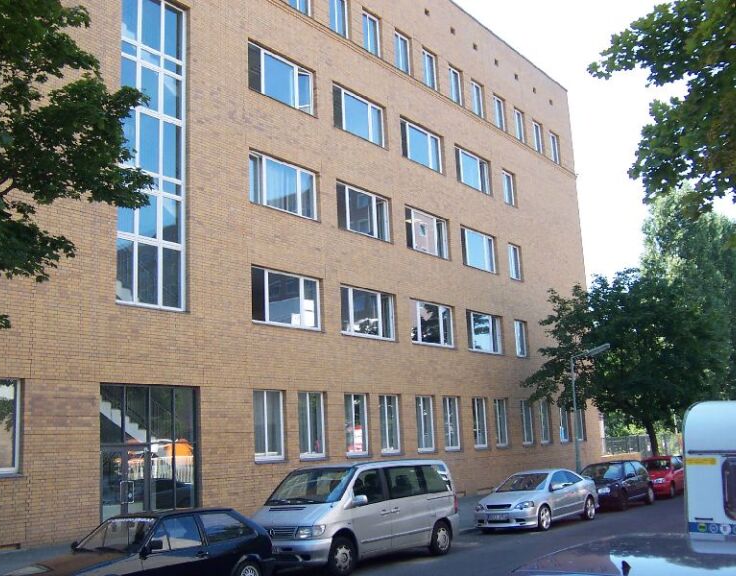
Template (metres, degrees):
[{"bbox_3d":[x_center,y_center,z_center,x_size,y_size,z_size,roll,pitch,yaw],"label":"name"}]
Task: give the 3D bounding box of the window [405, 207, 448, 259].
[{"bbox_3d":[2.403,-2.180,32.477,0.150,1.750,3.230,-11,-14,36],"label":"window"}]

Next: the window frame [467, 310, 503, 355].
[{"bbox_3d":[4.964,1.968,34.565,0.170,1.720,3.150,-10,-13,36],"label":"window frame"}]

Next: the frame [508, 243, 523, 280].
[{"bbox_3d":[6.874,-1.197,37.920,0.170,1.720,1.180,-10,-13,36],"label":"frame"}]

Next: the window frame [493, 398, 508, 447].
[{"bbox_3d":[5.665,5.842,34.588,0.170,2.050,1.220,-10,-13,36],"label":"window frame"}]

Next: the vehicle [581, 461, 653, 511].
[{"bbox_3d":[7.754,6.250,25.445,1.680,1.430,3.850,-10,-14,36],"label":"vehicle"}]

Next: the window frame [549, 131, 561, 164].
[{"bbox_3d":[10.196,-7.631,43.983,0.170,1.640,1.080,-10,-13,36],"label":"window frame"}]

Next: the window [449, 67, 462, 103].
[{"bbox_3d":[3.809,-8.948,35.613,0.170,1.640,1.080,-10,-13,36],"label":"window"}]

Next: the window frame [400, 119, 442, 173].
[{"bbox_3d":[2.124,-5.702,32.542,0.170,1.700,3.150,-10,-13,36],"label":"window frame"}]

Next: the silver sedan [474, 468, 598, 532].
[{"bbox_3d":[4.330,5.326,20.381,1.760,1.400,4.250,-10,-14,36],"label":"silver sedan"}]

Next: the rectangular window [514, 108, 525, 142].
[{"bbox_3d":[7.793,-8.364,41.304,0.150,1.680,1.150,-11,-14,36],"label":"rectangular window"}]

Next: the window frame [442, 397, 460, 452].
[{"bbox_3d":[3.285,5.384,31.752,0.150,2.070,1.300,-11,-14,36],"label":"window frame"}]

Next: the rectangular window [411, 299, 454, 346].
[{"bbox_3d":[2.561,1.470,31.766,0.150,1.750,3.230,-11,-14,36],"label":"rectangular window"}]

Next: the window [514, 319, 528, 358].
[{"bbox_3d":[7.212,2.442,37.788,0.150,1.750,1.240,-11,-14,36],"label":"window"}]

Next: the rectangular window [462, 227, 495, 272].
[{"bbox_3d":[4.955,-1.647,35.781,0.150,1.750,3.230,-11,-14,36],"label":"rectangular window"}]

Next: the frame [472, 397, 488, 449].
[{"bbox_3d":[4.658,5.671,33.530,0.150,2.070,1.300,-11,-14,36],"label":"frame"}]

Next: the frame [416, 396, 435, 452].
[{"bbox_3d":[2.023,5.091,29.815,0.170,2.050,1.220,-10,-13,36],"label":"frame"}]

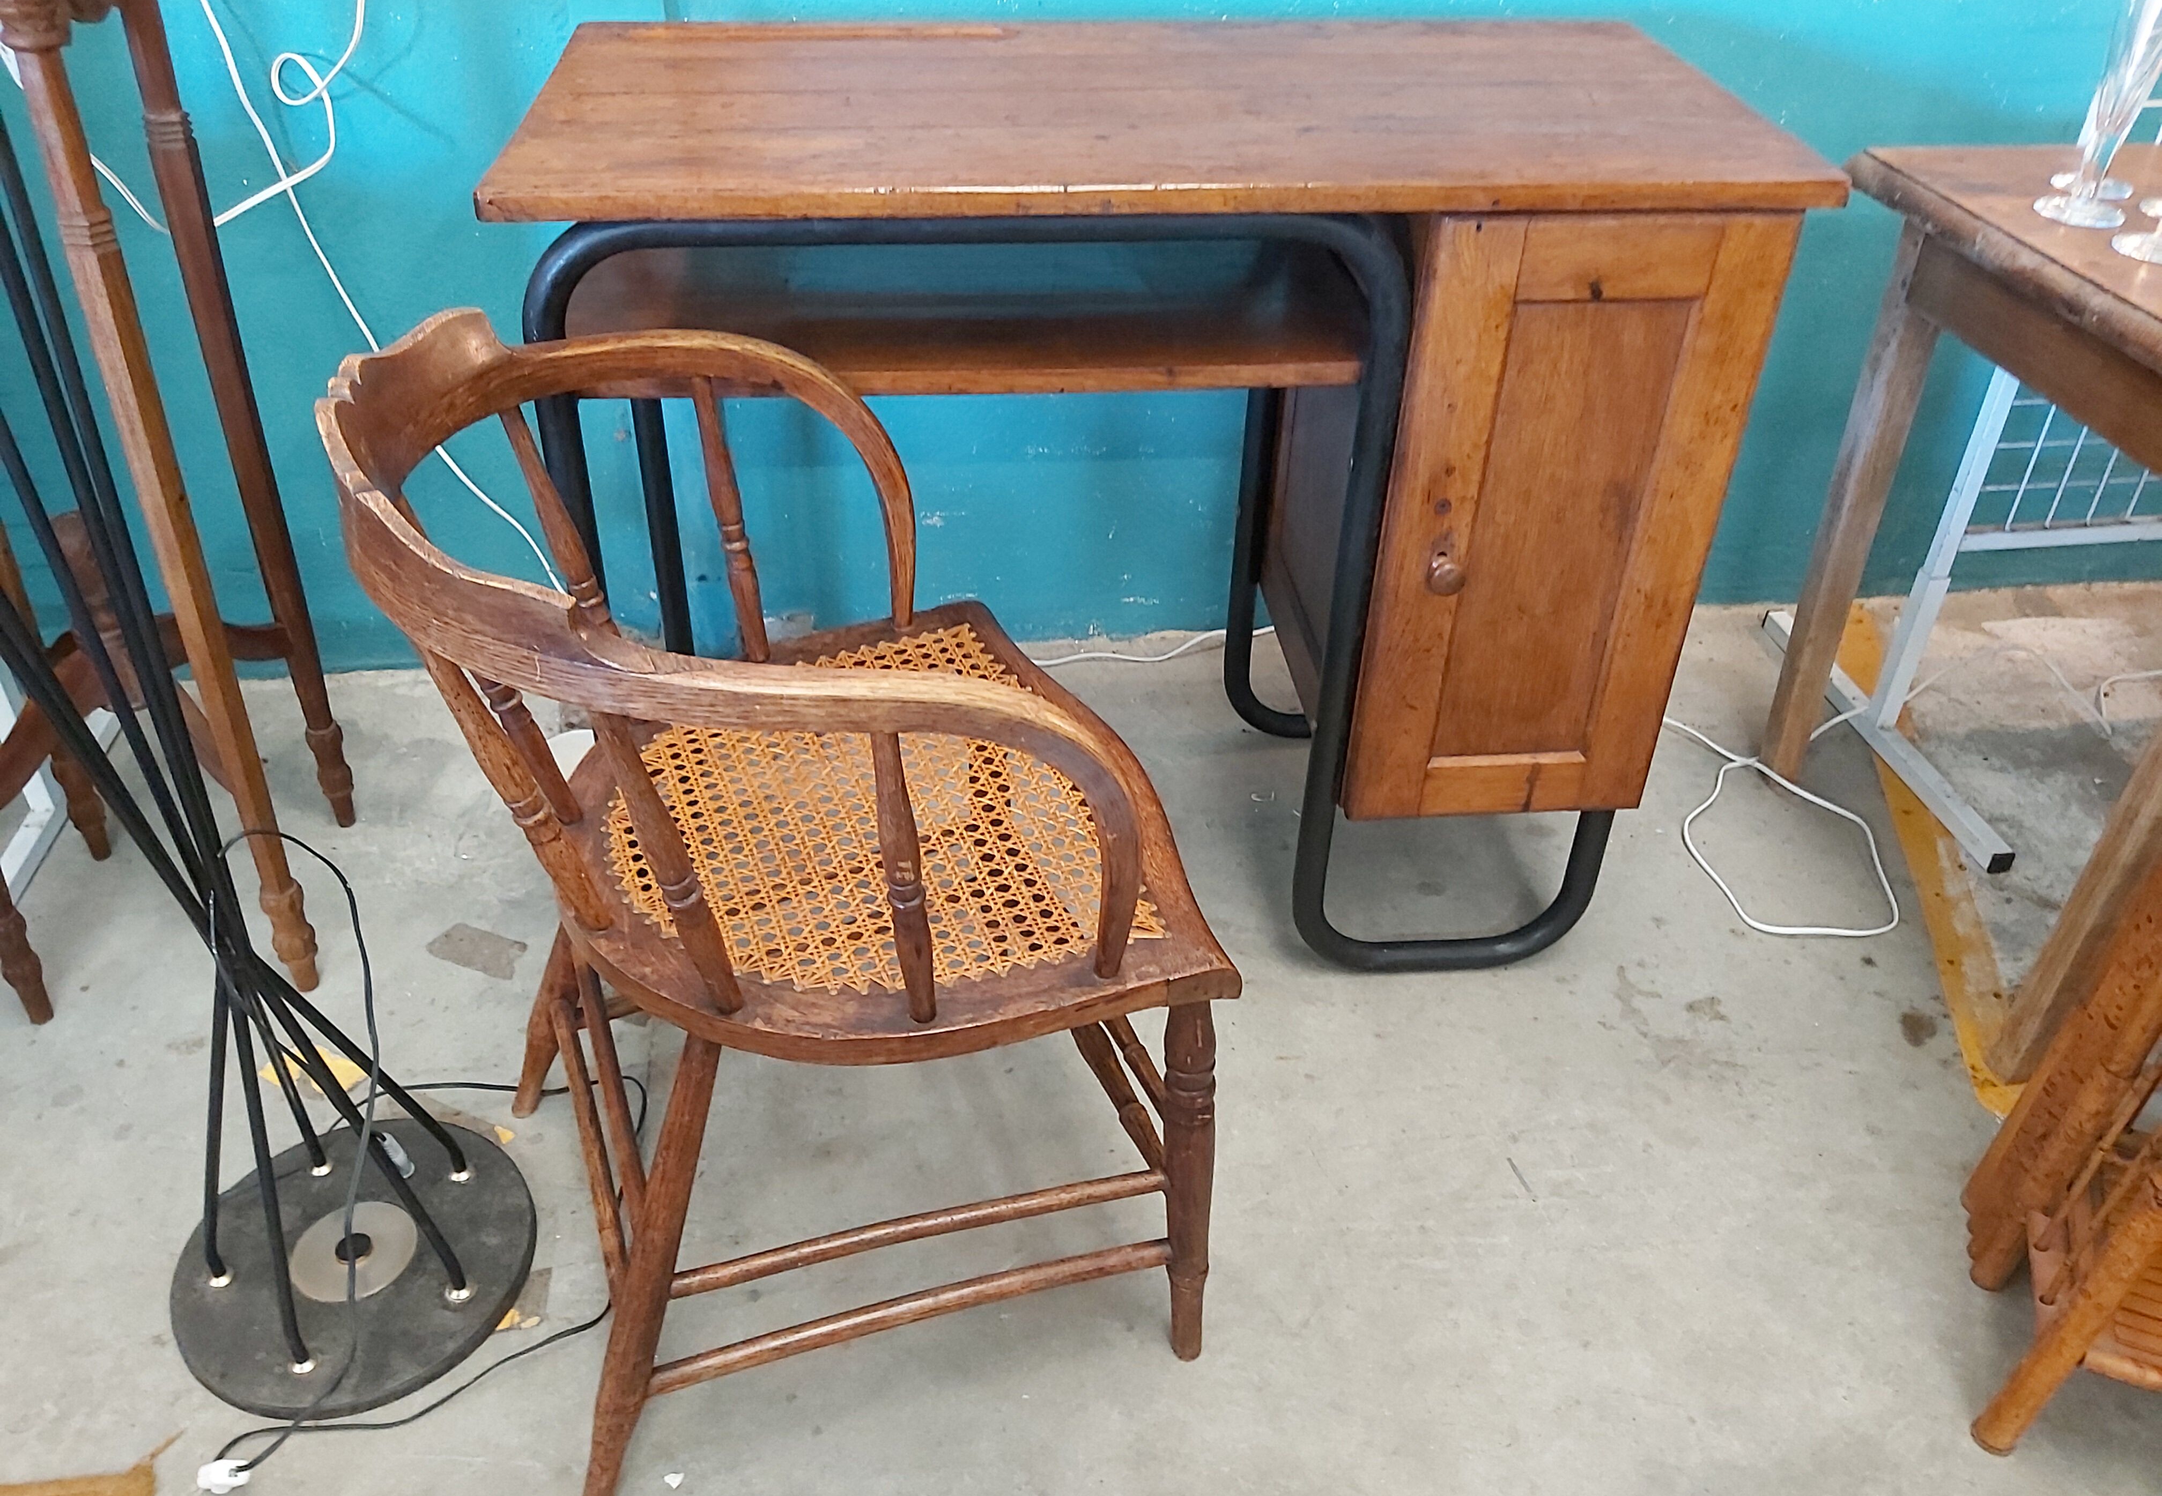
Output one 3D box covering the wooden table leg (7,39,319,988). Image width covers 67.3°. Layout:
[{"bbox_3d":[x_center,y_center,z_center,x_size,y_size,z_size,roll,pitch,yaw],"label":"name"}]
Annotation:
[{"bbox_3d":[-0.736,-0.122,1.355,0.043,0.876,0.043,1,36,-6],"label":"wooden table leg"}]

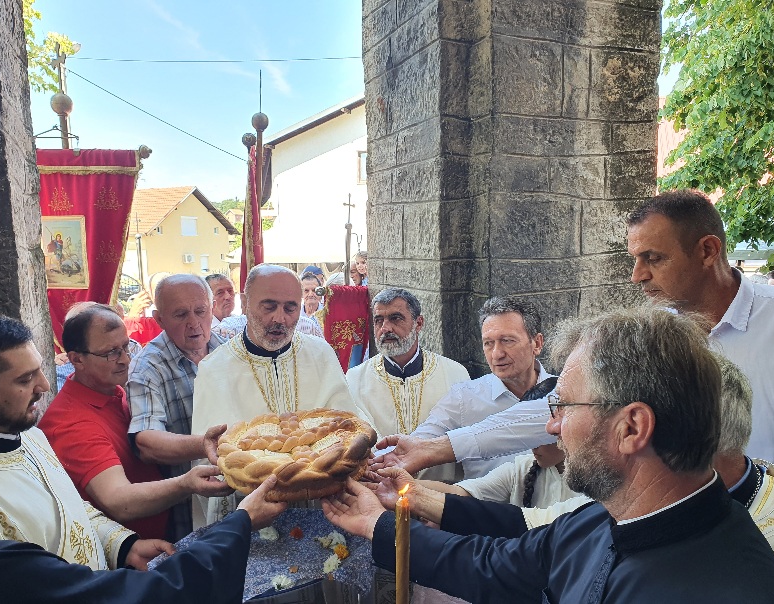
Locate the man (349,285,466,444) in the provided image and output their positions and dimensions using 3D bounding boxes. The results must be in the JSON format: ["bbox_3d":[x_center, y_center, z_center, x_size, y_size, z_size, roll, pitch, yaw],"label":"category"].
[{"bbox_3d":[0.060,0.790,2.320,0.560,1.710,0.420,0,7,7],"label":"man"}]

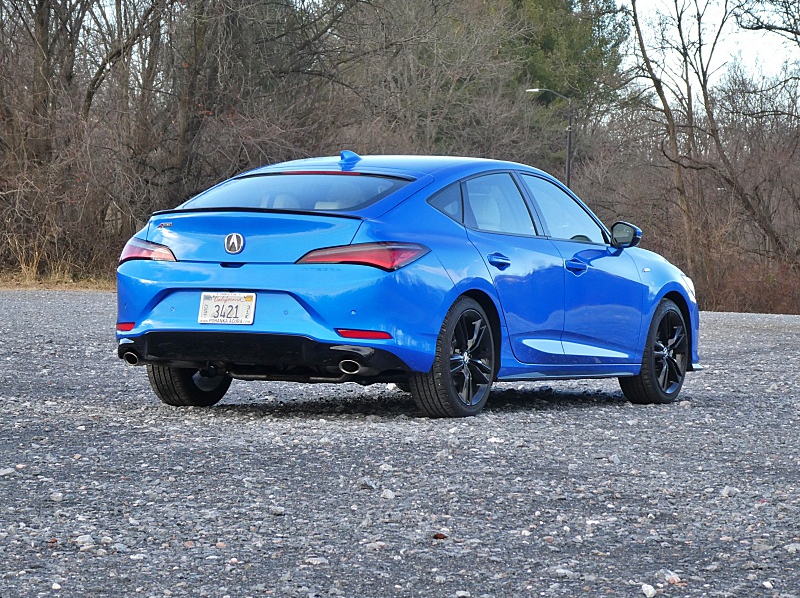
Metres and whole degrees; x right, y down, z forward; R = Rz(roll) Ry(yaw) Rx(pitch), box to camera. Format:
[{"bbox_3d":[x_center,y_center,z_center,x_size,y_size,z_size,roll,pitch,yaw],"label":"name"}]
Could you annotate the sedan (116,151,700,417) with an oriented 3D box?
[{"bbox_3d":[0.207,-0.106,15.170,1.850,1.410,4.720,1,0,28],"label":"sedan"}]

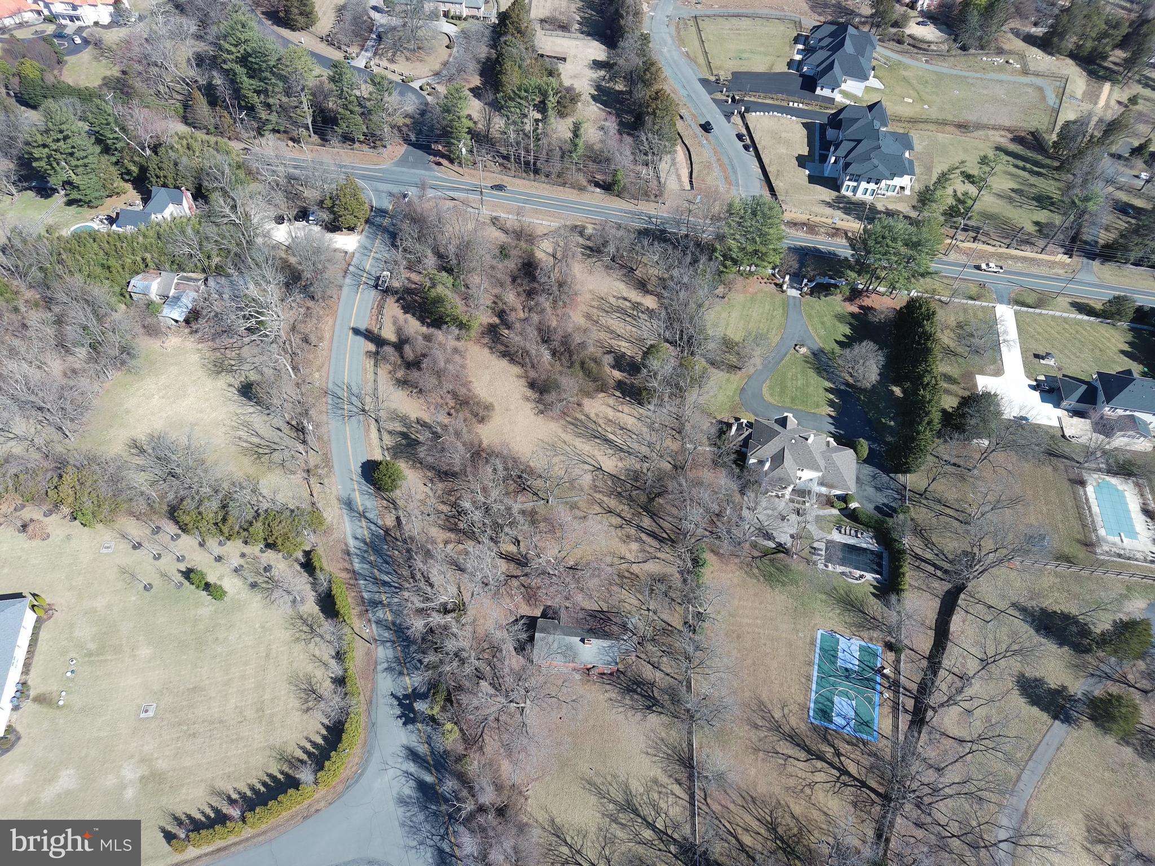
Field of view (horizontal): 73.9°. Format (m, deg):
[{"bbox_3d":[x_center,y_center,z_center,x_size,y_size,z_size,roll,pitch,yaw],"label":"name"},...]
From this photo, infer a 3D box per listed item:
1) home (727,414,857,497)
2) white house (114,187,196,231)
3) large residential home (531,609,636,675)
[{"bbox_3d":[46.120,5.210,162.990,24.500,9.200,14.500,12,54,4],"label":"home"},{"bbox_3d":[-108.900,-57.560,196.220,16.490,8.150,13.150,7,53,0],"label":"white house"},{"bbox_3d":[0.410,38.060,137.580,15.500,5.200,9.500,4,53,-1],"label":"large residential home"}]

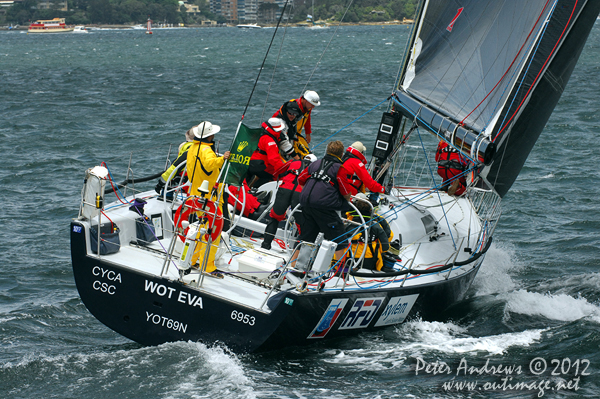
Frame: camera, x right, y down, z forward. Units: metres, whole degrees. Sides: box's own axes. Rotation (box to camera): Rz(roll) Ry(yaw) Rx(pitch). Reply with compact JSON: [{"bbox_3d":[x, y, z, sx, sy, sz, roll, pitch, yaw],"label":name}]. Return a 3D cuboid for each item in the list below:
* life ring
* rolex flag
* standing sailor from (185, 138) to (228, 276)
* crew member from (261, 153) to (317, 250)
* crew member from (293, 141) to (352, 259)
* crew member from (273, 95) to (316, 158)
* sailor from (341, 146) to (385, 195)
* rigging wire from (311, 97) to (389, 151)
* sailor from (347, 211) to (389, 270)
[{"bbox_3d":[-1.159,0.234,38.400,0.560,0.540,0.120,11,4,16],"label":"life ring"},{"bbox_3d":[-0.661,-0.523,38.700,0.420,0.720,0.130,18,3,32],"label":"rolex flag"},{"bbox_3d":[-1.083,0.012,39.400,0.580,1.760,0.480,1,3,25],"label":"standing sailor"},{"bbox_3d":[-0.132,0.025,42.200,0.580,1.250,0.750,2,4,37],"label":"crew member"},{"bbox_3d":[0.275,0.117,39.400,0.660,1.620,0.580,1,3,18],"label":"crew member"},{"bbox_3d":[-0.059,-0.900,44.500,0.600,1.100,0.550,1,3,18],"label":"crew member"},{"bbox_3d":[0.788,-0.378,43.800,0.600,0.660,0.500,-2,4,-27],"label":"sailor"},{"bbox_3d":[0.705,-1.045,45.650,0.030,0.030,3.573,1,13,18],"label":"rigging wire"},{"bbox_3d":[0.845,0.444,41.500,0.580,0.880,0.620,1,3,18],"label":"sailor"}]

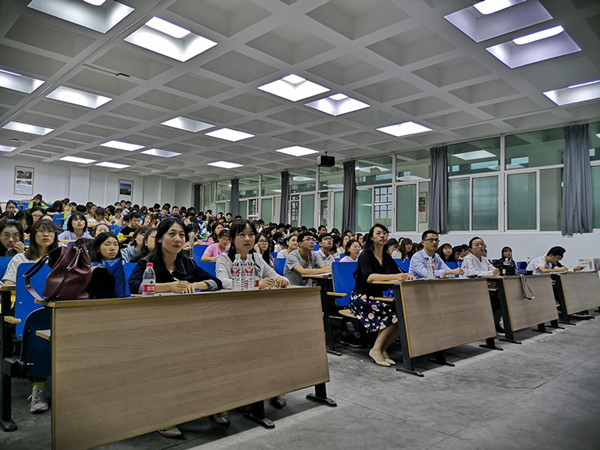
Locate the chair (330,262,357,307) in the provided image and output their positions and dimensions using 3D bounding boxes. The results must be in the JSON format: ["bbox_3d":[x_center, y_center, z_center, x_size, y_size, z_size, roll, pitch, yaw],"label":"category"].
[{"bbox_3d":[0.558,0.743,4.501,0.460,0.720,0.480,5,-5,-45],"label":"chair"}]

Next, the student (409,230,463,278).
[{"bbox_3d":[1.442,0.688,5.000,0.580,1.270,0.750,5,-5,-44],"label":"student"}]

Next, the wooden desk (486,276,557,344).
[{"bbox_3d":[2.949,1.045,6.019,1.700,0.760,0.580,5,-5,-45],"label":"wooden desk"}]

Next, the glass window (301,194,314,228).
[{"bbox_3d":[0.245,-0.387,15.017,0.070,1.340,0.723,5,-5,-45],"label":"glass window"}]

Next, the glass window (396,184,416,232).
[{"bbox_3d":[2.916,-0.491,12.328,0.070,1.340,0.669,5,-5,-45],"label":"glass window"}]

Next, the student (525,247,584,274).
[{"bbox_3d":[4.190,0.959,7.649,0.520,1.180,0.750,5,-5,-45],"label":"student"}]

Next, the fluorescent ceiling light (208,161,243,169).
[{"bbox_3d":[-2.501,-2.055,15.188,0.910,0.100,0.896,5,-5,-44],"label":"fluorescent ceiling light"}]

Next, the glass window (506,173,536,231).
[{"bbox_3d":[4.964,-0.534,10.093,0.060,1.350,0.639,5,-5,-44],"label":"glass window"}]

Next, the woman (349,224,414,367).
[{"bbox_3d":[0.725,0.627,4.271,0.490,1.270,0.770,5,-5,-44],"label":"woman"}]

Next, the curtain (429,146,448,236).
[{"bbox_3d":[3.517,-0.884,11.459,0.160,2.209,0.526,5,-5,-44],"label":"curtain"}]

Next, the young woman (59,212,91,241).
[{"bbox_3d":[-2.578,0.439,5.205,0.460,1.170,0.720,5,-5,-44],"label":"young woman"}]

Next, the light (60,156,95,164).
[{"bbox_3d":[-7.383,-2.196,15.057,0.910,0.100,0.896,5,-5,-44],"label":"light"}]

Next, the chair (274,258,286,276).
[{"bbox_3d":[-0.003,0.853,5.263,0.520,0.910,0.480,-2,-5,45],"label":"chair"}]

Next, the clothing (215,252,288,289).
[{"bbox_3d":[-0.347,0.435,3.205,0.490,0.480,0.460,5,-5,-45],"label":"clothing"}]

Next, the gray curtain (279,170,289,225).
[{"bbox_3d":[-0.537,-0.766,15.595,0.160,2.198,0.473,5,-5,-44],"label":"gray curtain"}]

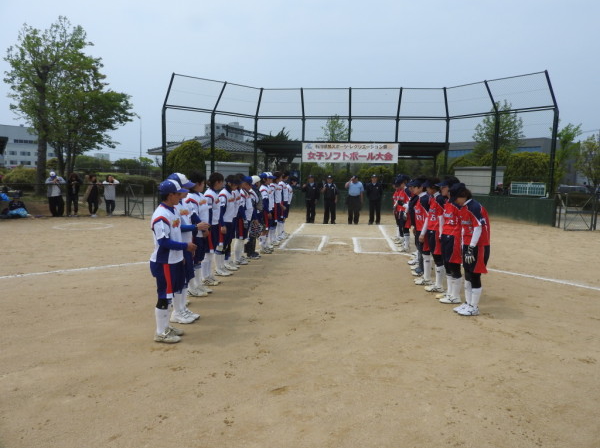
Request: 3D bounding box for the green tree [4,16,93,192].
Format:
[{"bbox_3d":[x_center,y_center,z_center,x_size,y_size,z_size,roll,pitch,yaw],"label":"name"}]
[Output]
[{"bbox_3d":[-14.508,-6.723,24.429,5.288,10.517,4.800,1,6,0],"label":"green tree"}]

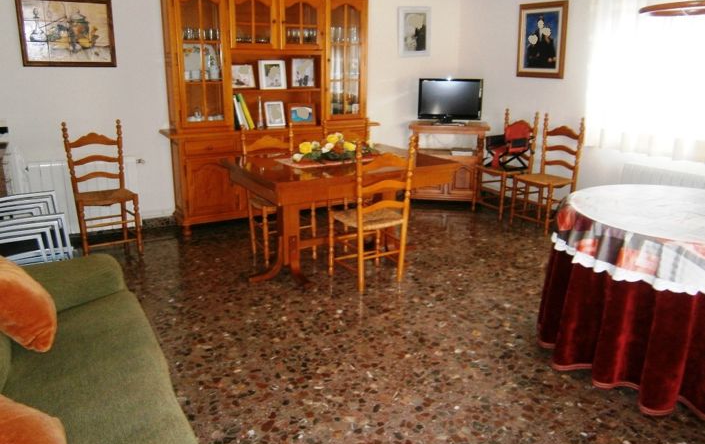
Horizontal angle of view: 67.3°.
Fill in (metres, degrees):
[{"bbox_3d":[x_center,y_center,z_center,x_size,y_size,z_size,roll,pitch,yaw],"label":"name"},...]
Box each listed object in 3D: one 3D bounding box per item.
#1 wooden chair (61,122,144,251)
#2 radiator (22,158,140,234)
[{"bbox_3d":[-1.919,-0.248,4.107,0.438,1.024,0.424,-9,19,-28],"label":"wooden chair"},{"bbox_3d":[-2.266,-0.213,4.517,0.818,0.616,0.108,-9,19,-28],"label":"radiator"}]

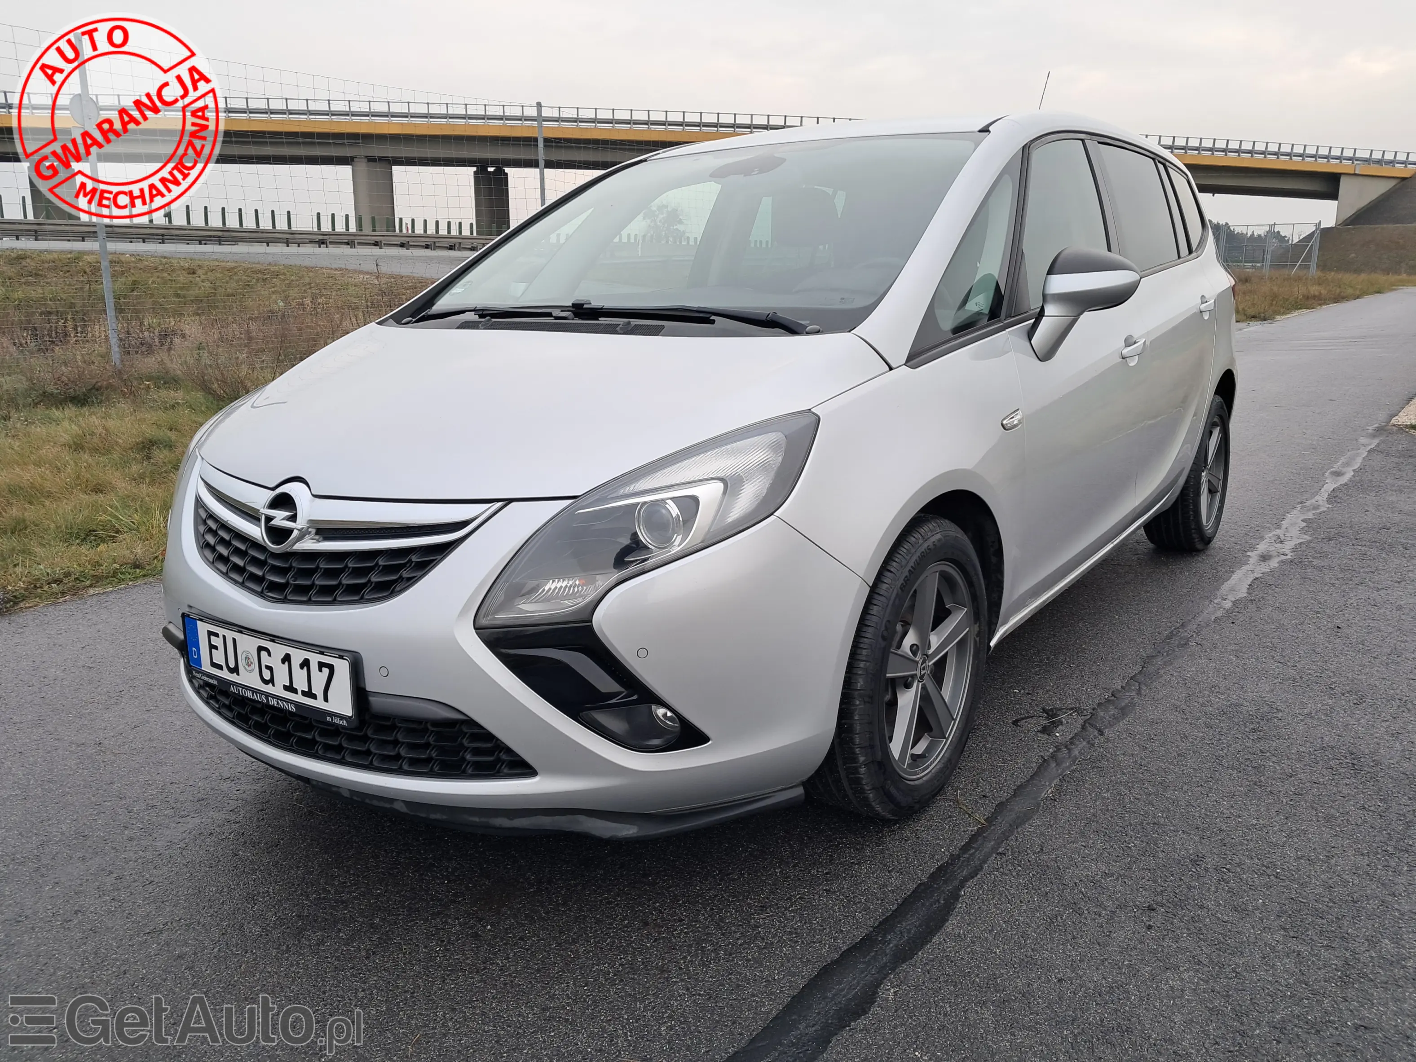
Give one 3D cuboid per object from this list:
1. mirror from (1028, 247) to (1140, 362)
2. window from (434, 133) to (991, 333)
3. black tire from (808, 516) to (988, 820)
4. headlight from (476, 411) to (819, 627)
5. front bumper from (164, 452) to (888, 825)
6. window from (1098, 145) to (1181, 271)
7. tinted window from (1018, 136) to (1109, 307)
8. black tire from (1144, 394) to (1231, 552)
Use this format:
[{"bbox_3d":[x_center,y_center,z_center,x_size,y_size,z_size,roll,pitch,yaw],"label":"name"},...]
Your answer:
[{"bbox_3d":[0.933,-0.566,2.763,0.210,0.280,0.240,7,16,35],"label":"mirror"},{"bbox_3d":[-0.029,-0.866,3.024,1.420,0.170,1.140,7,43,35],"label":"window"},{"bbox_3d":[0.402,0.287,2.439,0.230,0.650,0.655,7,16,35],"label":"black tire"},{"bbox_3d":[-0.063,-0.025,1.925,0.380,0.330,0.600,7,16,35],"label":"headlight"},{"bbox_3d":[-0.638,0.159,2.339,1.830,0.630,0.660,7,16,35],"label":"front bumper"},{"bbox_3d":[1.560,-1.143,3.943,0.080,0.460,0.890,-14,3,37],"label":"window"},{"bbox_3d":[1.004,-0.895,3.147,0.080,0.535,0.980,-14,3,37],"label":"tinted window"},{"bbox_3d":[1.991,-0.254,4.630,0.230,0.650,0.655,7,16,35],"label":"black tire"}]

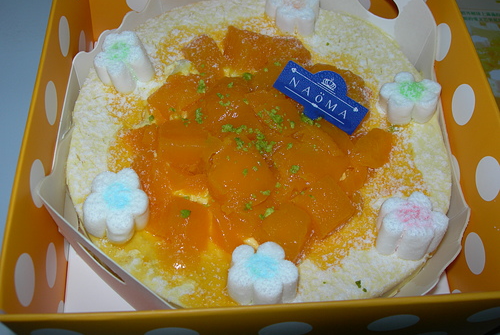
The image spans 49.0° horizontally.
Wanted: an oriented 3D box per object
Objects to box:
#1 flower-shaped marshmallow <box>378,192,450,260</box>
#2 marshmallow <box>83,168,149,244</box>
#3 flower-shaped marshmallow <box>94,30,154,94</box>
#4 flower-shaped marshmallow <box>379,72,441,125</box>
[{"bbox_3d":[0.071,0.027,0.242,0.028,0.015,0.028,-2,44,0],"label":"flower-shaped marshmallow"},{"bbox_3d":[-0.059,0.017,0.246,0.029,0.016,0.029,20,61,0],"label":"marshmallow"},{"bbox_3d":[-0.068,-0.056,0.293,0.028,0.016,0.029,-22,59,0],"label":"flower-shaped marshmallow"},{"bbox_3d":[0.083,-0.035,0.285,0.029,0.013,0.029,-9,44,0],"label":"flower-shaped marshmallow"}]

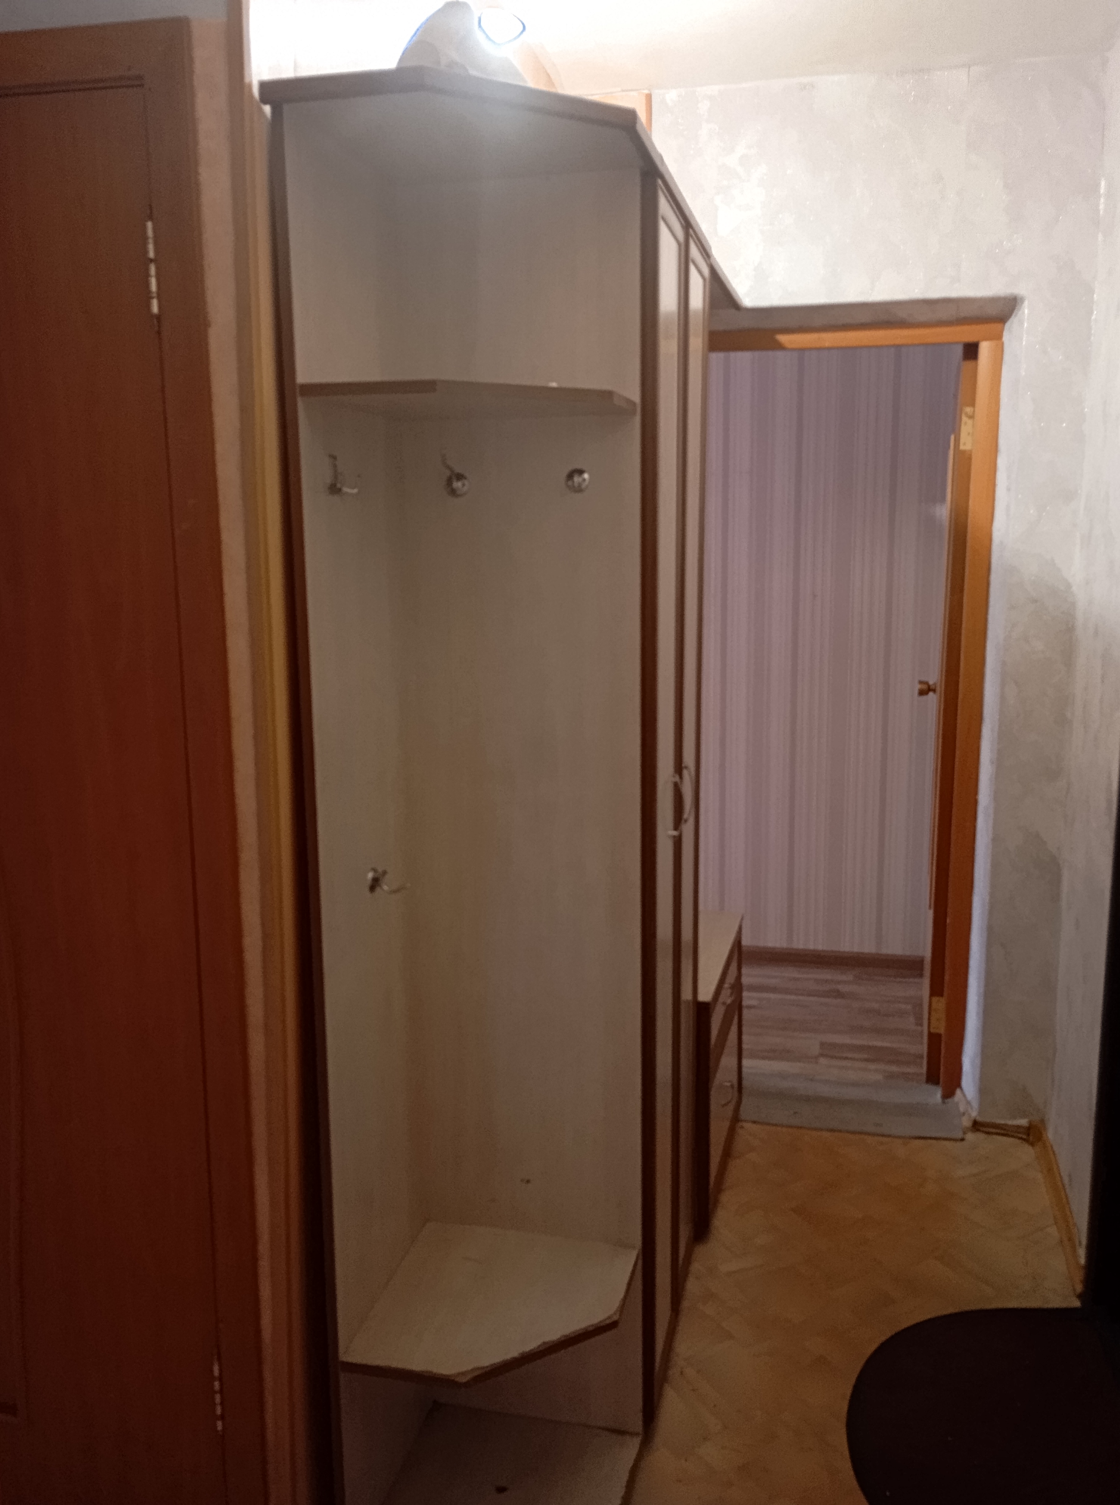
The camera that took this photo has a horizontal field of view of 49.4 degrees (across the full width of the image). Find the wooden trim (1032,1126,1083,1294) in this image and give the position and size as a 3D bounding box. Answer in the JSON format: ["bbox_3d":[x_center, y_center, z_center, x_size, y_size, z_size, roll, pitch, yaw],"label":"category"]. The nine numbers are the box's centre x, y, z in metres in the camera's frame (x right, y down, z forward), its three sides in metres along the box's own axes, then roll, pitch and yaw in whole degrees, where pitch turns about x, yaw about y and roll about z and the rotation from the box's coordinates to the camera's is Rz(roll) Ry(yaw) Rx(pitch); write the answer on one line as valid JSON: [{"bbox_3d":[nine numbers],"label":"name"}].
[{"bbox_3d":[1.166,1.054,2.850,0.022,0.055,0.679,2,10,14],"label":"wooden trim"}]

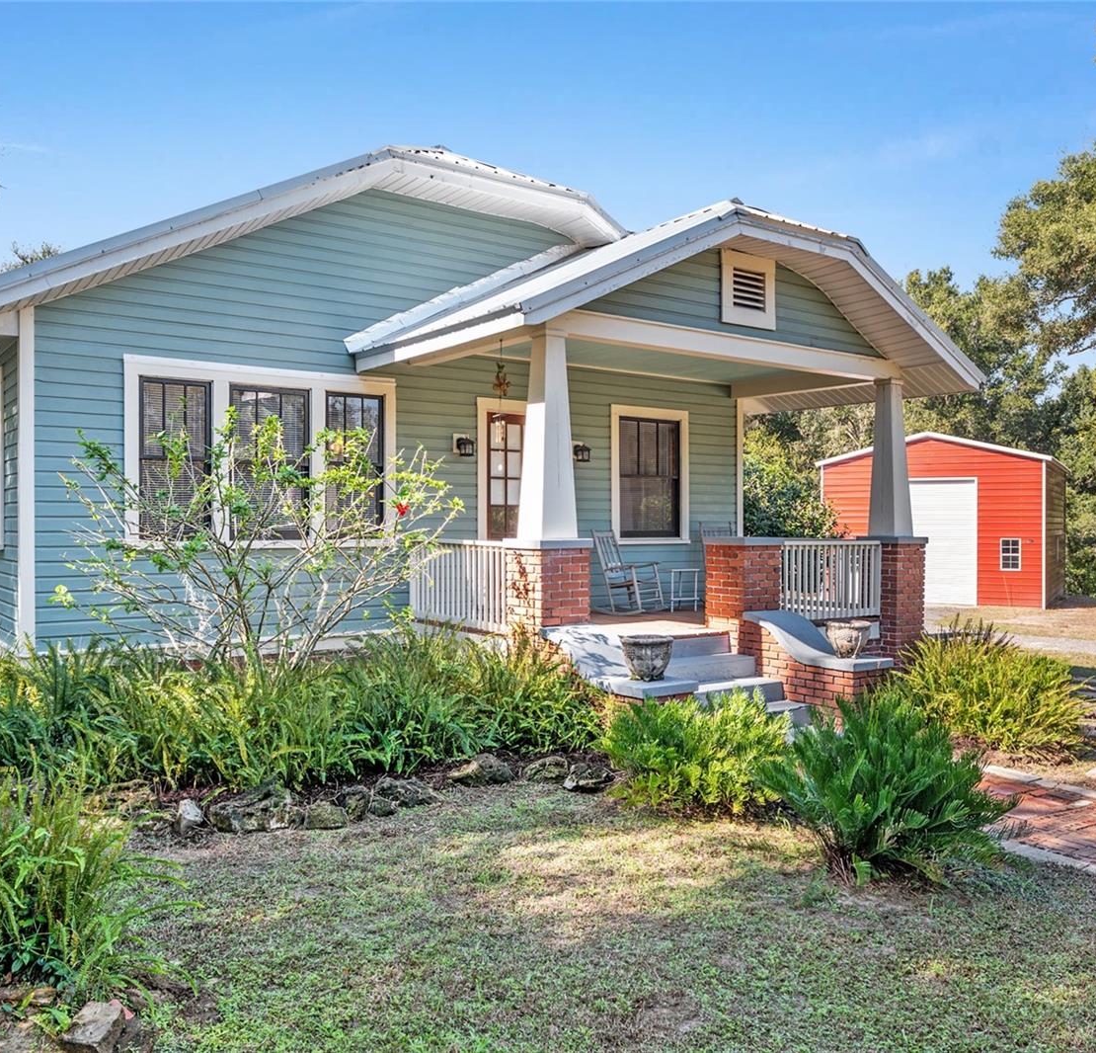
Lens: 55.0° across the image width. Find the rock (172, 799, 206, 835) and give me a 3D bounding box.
[{"bbox_3d":[-2.023,1.634,5.950,0.150,0.170,0.140,0,0,-11],"label":"rock"}]

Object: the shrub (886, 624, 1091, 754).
[{"bbox_3d":[3.676,1.284,8.744,1.500,0.930,1.450,0,0,22],"label":"shrub"}]

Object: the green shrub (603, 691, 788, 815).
[{"bbox_3d":[0.980,1.402,6.944,1.180,0.660,1.100,0,0,8],"label":"green shrub"}]

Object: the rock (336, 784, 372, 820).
[{"bbox_3d":[-1.149,1.641,6.220,0.185,0.155,0.160,0,0,-6],"label":"rock"}]

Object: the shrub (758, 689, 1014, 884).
[{"bbox_3d":[1.703,1.261,5.330,1.220,0.920,1.150,0,0,0],"label":"shrub"}]

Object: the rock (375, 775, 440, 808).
[{"bbox_3d":[-0.891,1.658,6.613,0.420,0.160,0.300,0,0,-6],"label":"rock"}]

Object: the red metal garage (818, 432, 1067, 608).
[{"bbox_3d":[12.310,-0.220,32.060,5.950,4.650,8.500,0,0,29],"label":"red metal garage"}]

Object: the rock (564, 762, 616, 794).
[{"bbox_3d":[0.273,1.652,6.993,0.330,0.160,0.260,0,0,0],"label":"rock"}]

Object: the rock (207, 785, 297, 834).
[{"bbox_3d":[-1.695,1.624,6.050,0.490,0.190,0.270,0,0,-6],"label":"rock"}]

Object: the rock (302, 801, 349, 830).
[{"bbox_3d":[-1.273,1.659,6.050,0.240,0.120,0.180,0,0,-6],"label":"rock"}]

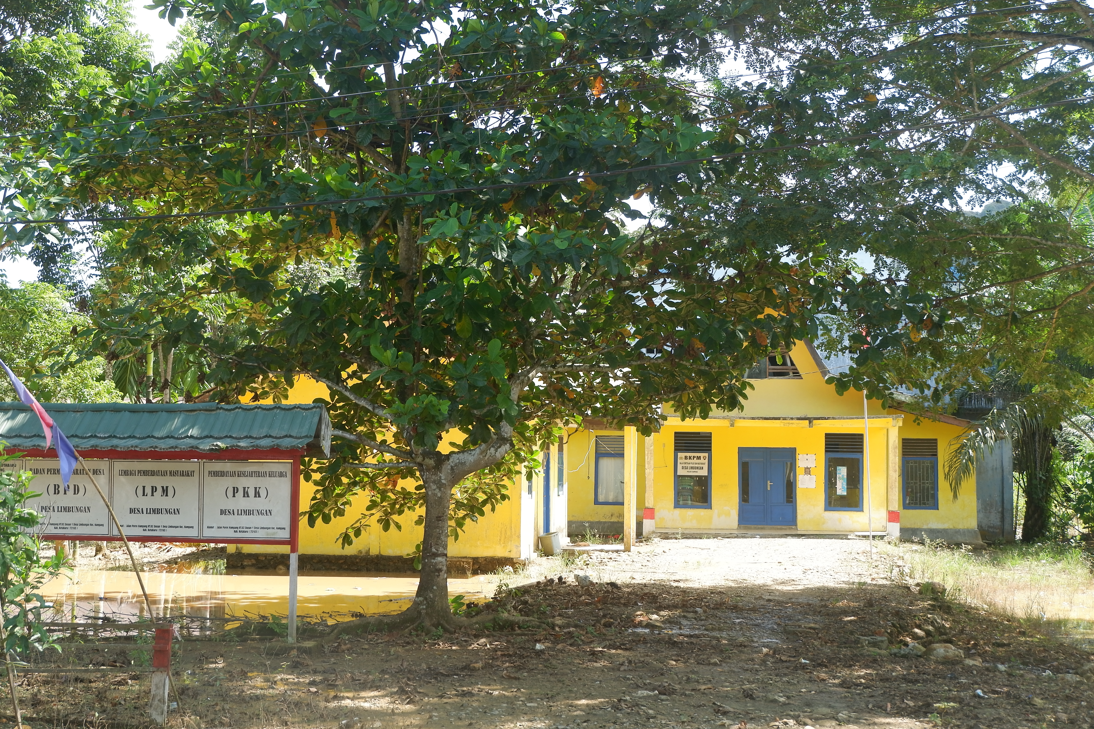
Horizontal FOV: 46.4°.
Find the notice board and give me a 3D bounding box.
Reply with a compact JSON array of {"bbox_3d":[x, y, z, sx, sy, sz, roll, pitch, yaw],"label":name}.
[{"bbox_3d":[-5.250,1.784,16.779,4.020,1.090,0.100,0,-4,8],"label":"notice board"}]

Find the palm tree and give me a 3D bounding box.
[{"bbox_3d":[12.268,2.777,34.400,2.950,3.900,2.700,-1,-4,20],"label":"palm tree"}]

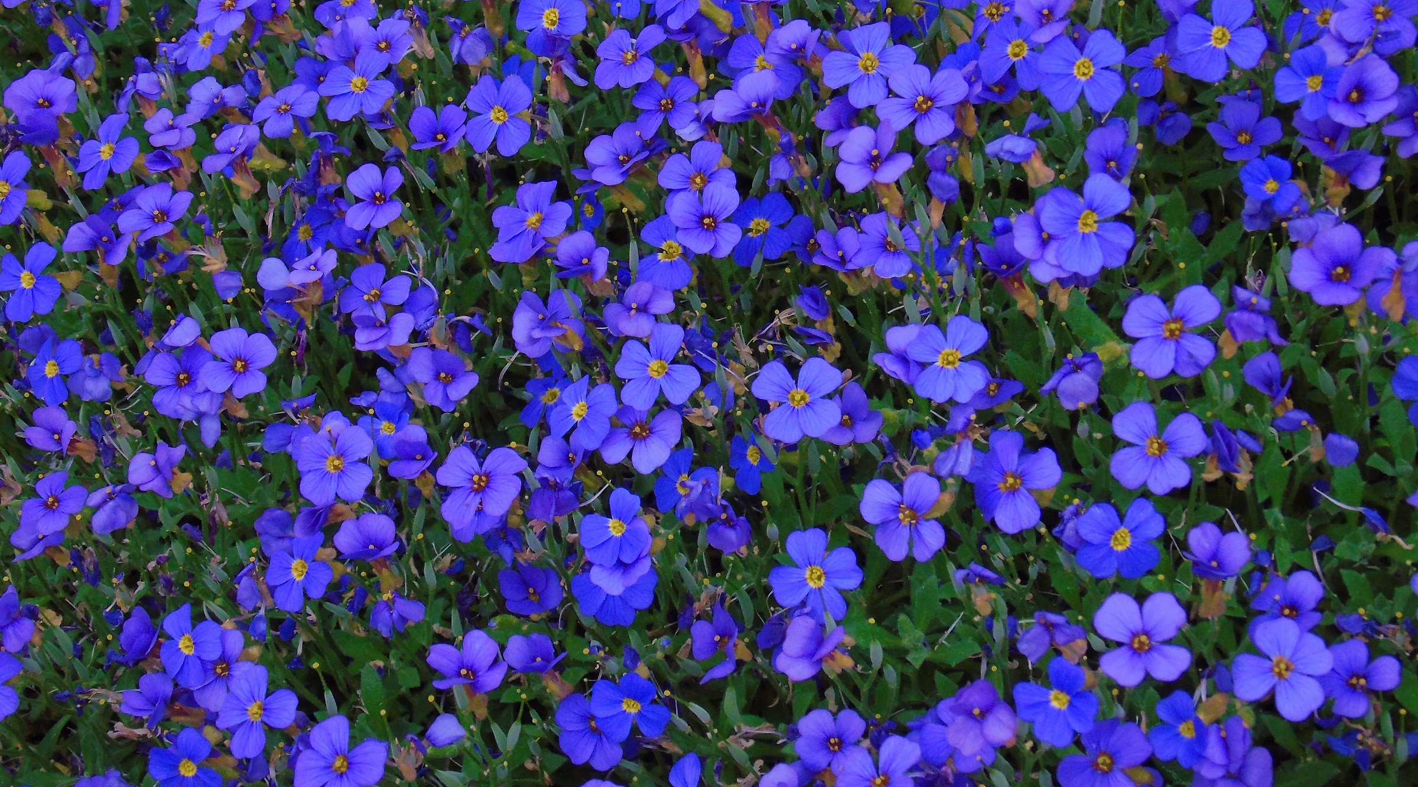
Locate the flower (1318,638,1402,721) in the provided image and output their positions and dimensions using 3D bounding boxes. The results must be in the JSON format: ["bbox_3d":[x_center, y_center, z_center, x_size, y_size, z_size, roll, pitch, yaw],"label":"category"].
[{"bbox_3d":[0.141,0.063,0.557,0.018,0.007,0.018,0,69,19],"label":"flower"}]

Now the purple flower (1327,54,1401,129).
[{"bbox_3d":[0.163,-0.074,0.631,0.018,0.009,0.020,0,64,4],"label":"purple flower"}]

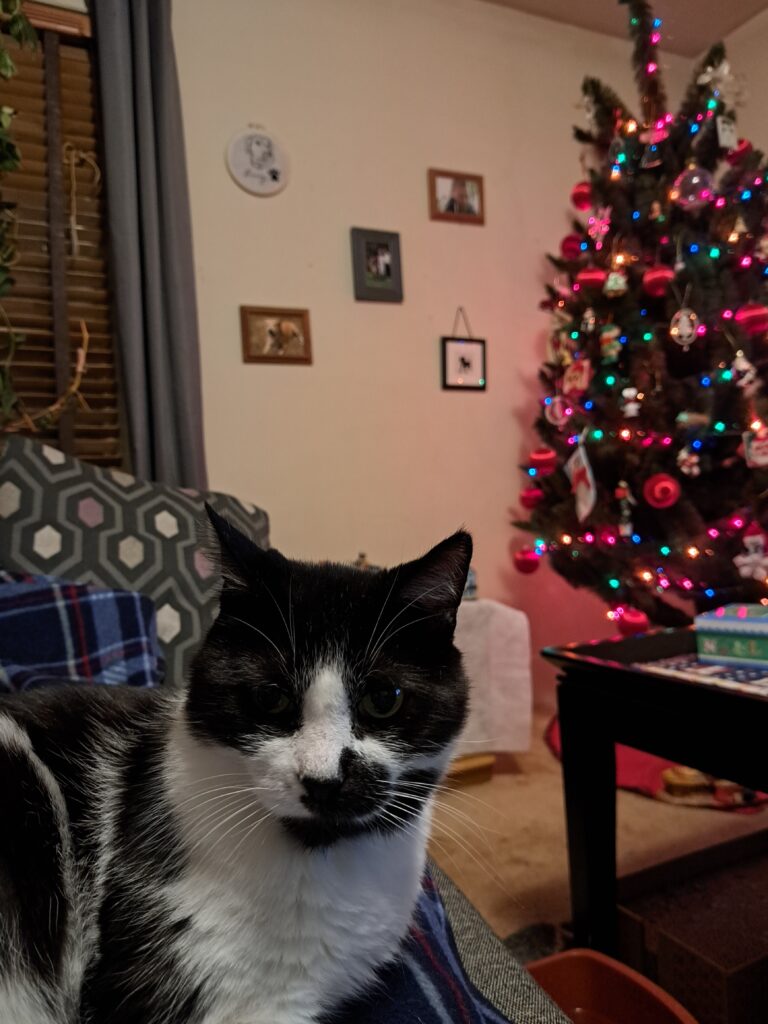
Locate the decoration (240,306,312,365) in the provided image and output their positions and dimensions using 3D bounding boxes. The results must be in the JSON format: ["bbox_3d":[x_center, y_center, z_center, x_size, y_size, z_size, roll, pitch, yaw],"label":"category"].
[{"bbox_3d":[-0.313,-0.517,2.088,0.207,0.163,0.018,-5,4,-25],"label":"decoration"}]

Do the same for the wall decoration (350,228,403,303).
[{"bbox_3d":[-0.020,-0.767,2.217,0.164,0.220,0.018,-5,4,-25],"label":"wall decoration"}]

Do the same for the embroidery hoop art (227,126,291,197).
[{"bbox_3d":[-0.364,-1.009,2.045,0.192,0.200,0.016,-4,4,-25],"label":"embroidery hoop art"}]

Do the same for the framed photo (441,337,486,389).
[{"bbox_3d":[0.269,-0.491,2.364,0.166,0.167,0.018,-3,3,-25],"label":"framed photo"}]

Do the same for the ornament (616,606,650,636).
[{"bbox_3d":[0.668,0.296,1.900,0.082,0.085,0.082,-4,4,-25],"label":"ornament"}]

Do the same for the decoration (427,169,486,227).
[{"bbox_3d":[0.240,-1.030,2.329,0.206,0.161,0.018,-5,4,-25],"label":"decoration"}]

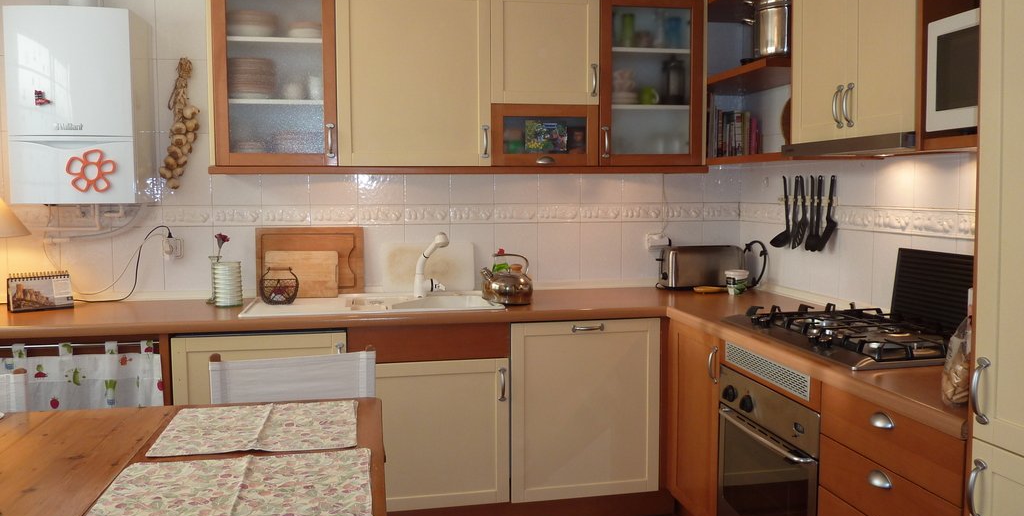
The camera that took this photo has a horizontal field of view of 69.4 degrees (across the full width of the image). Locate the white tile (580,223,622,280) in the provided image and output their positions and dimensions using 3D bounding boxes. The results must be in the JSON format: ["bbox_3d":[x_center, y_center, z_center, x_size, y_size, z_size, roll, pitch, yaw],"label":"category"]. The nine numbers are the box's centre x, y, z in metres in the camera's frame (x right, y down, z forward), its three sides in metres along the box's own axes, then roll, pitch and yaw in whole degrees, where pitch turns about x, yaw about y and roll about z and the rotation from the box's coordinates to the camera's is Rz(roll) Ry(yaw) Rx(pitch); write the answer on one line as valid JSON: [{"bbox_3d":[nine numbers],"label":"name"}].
[{"bbox_3d":[0.418,-0.033,3.461,0.200,0.268,0.012,-1,4,-10],"label":"white tile"}]

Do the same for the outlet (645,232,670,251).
[{"bbox_3d":[0.687,-0.071,3.473,0.085,0.080,0.060,-1,4,-10],"label":"outlet"}]

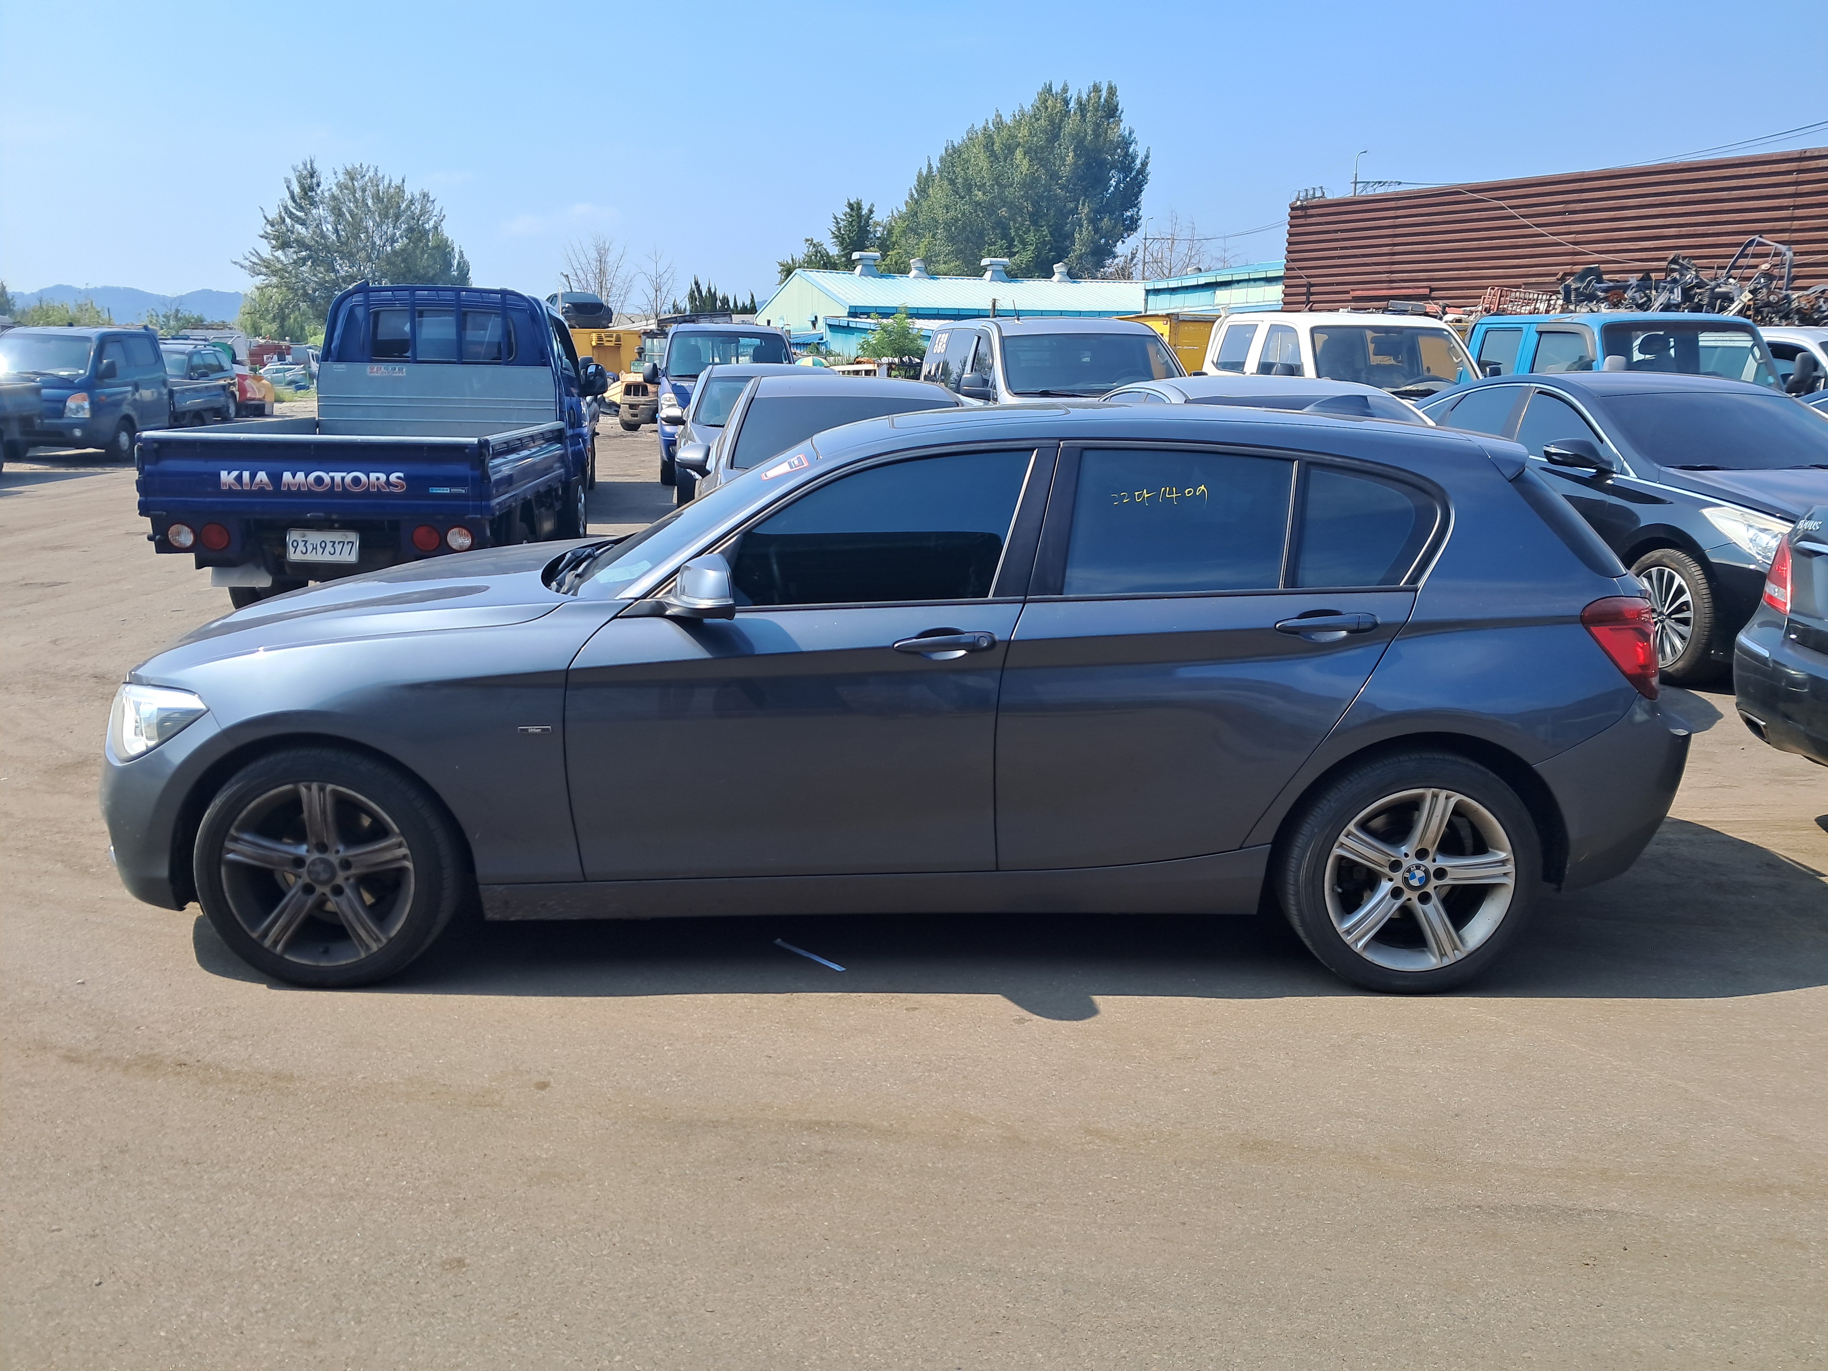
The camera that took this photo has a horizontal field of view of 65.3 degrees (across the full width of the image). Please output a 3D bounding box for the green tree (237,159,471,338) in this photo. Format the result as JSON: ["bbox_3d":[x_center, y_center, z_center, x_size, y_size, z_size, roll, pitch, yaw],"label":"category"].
[{"bbox_3d":[-35.419,-26.499,91.511,15.300,13.770,14.000,1,13,0],"label":"green tree"}]

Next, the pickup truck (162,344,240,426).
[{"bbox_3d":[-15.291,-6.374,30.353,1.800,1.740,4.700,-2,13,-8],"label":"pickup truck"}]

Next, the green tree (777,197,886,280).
[{"bbox_3d":[-4.720,-22.526,82.034,6.200,9.900,6.200,0,13,0],"label":"green tree"}]

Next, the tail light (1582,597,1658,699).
[{"bbox_3d":[1.749,-0.096,3.557,0.270,0.270,0.270,0,13,-1],"label":"tail light"}]

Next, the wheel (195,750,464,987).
[{"bbox_3d":[-1.456,0.437,3.572,0.634,0.634,0.225,0,13,0],"label":"wheel"}]

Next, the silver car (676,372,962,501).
[{"bbox_3d":[-0.347,-1.160,8.662,1.820,1.450,4.600,-2,13,-7],"label":"silver car"}]

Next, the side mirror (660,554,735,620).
[{"bbox_3d":[-0.490,-0.233,3.290,0.165,0.150,0.220,0,13,-1],"label":"side mirror"}]

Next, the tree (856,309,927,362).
[{"bbox_3d":[-0.710,-10.618,45.785,2.500,3.100,2.400,0,13,0],"label":"tree"}]

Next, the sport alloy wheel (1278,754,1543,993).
[{"bbox_3d":[1.244,0.453,3.603,0.630,0.630,0.215,0,13,-1],"label":"sport alloy wheel"}]

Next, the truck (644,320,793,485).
[{"bbox_3d":[-2.544,-3.864,19.510,1.760,1.980,5.040,-1,13,-8],"label":"truck"}]

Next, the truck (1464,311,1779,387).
[{"bbox_3d":[6.566,-2.776,14.546,1.740,1.980,5.100,-2,13,-8],"label":"truck"}]

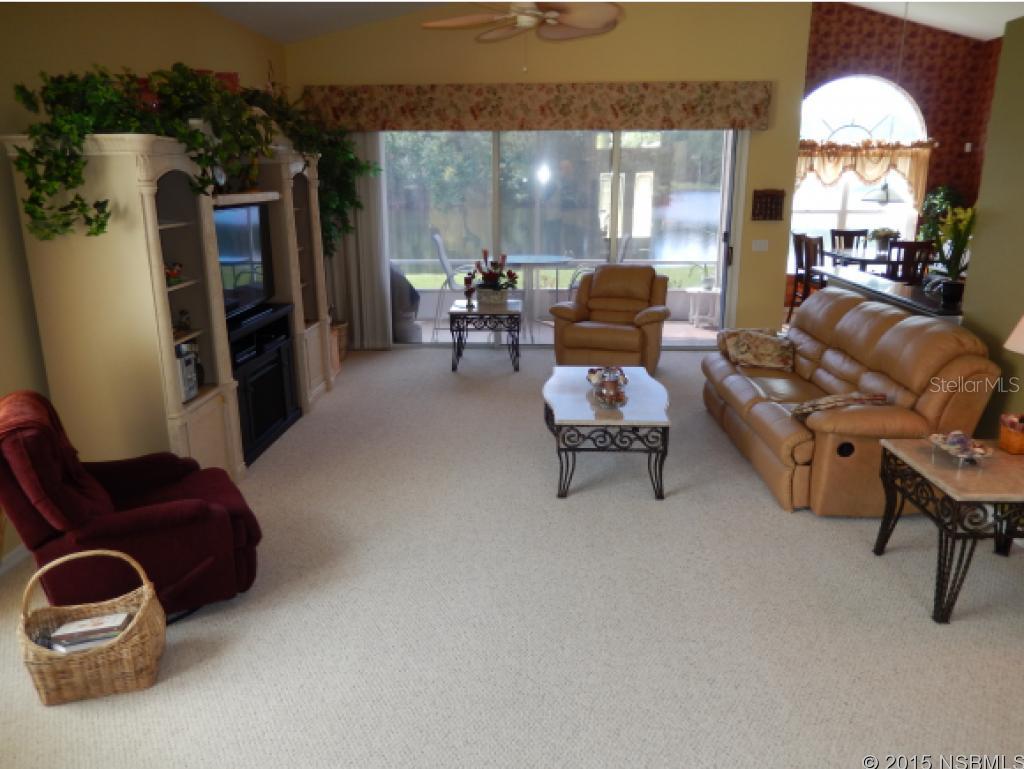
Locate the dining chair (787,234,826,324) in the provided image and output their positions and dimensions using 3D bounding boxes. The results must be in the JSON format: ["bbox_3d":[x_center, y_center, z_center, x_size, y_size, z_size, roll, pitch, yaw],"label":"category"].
[{"bbox_3d":[3.498,-1.115,8.381,0.540,1.050,0.480,1,16,3],"label":"dining chair"}]

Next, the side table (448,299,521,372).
[{"bbox_3d":[-0.244,-0.482,7.395,0.680,0.590,0.700,0,14,2],"label":"side table"}]

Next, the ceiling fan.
[{"bbox_3d":[0.072,-2.426,4.671,1.320,0.400,1.320,0,14,2],"label":"ceiling fan"}]

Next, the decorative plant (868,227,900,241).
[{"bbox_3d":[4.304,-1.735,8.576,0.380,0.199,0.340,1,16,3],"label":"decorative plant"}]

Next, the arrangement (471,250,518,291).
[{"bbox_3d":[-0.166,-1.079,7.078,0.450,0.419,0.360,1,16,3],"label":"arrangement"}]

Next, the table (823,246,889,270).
[{"bbox_3d":[4.771,-1.152,9.276,1.380,0.920,1.380,3,14,14],"label":"table"}]

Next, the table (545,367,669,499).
[{"bbox_3d":[0.580,0.250,4.672,0.765,0.430,1.256,1,16,3],"label":"table"}]

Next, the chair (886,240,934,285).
[{"bbox_3d":[4.157,-1.011,8.008,0.480,1.050,0.540,1,16,3],"label":"chair"}]

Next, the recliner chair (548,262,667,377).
[{"bbox_3d":[1.004,-0.673,7.300,0.980,0.990,0.950,5,15,22],"label":"recliner chair"}]

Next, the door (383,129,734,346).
[{"bbox_3d":[0.449,-1.476,7.540,3.543,2.202,0.120,1,16,3],"label":"door"}]

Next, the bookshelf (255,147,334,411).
[{"bbox_3d":[-1.848,-0.824,5.948,0.510,1.970,0.730,0,14,2],"label":"bookshelf"}]

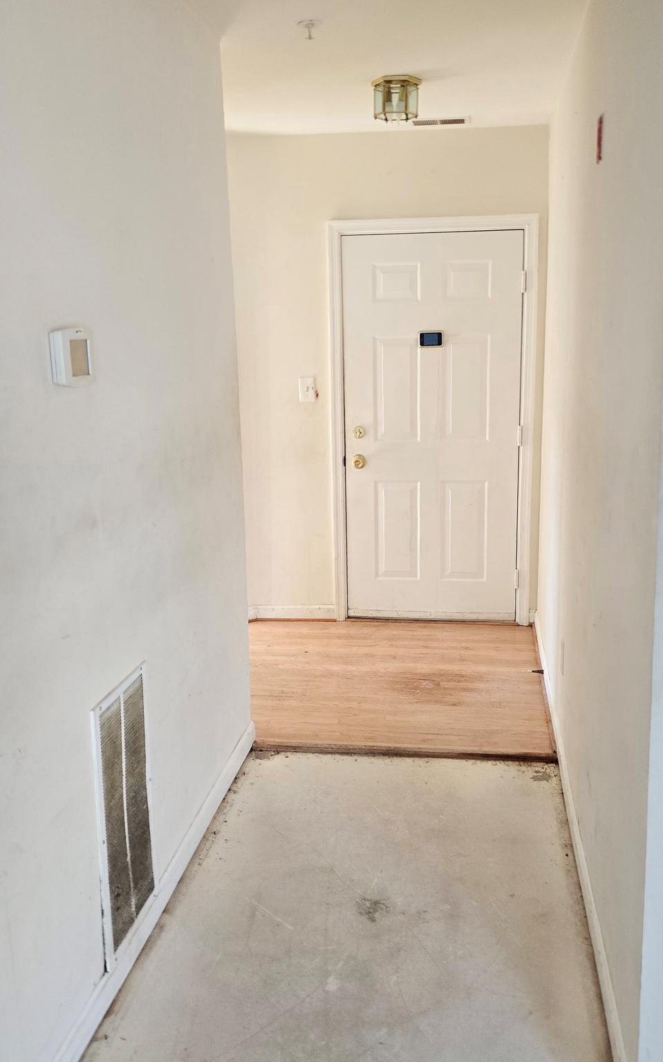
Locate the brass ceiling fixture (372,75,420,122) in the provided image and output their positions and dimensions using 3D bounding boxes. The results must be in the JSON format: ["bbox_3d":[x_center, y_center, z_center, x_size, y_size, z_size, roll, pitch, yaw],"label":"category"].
[{"bbox_3d":[0.253,-1.686,3.680,0.193,0.133,0.168,1,12,9],"label":"brass ceiling fixture"}]

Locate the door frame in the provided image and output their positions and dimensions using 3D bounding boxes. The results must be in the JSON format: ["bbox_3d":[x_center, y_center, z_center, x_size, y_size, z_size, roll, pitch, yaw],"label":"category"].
[{"bbox_3d":[0.522,-0.528,4.890,1.036,2.088,0.103,1,12,9],"label":"door frame"}]

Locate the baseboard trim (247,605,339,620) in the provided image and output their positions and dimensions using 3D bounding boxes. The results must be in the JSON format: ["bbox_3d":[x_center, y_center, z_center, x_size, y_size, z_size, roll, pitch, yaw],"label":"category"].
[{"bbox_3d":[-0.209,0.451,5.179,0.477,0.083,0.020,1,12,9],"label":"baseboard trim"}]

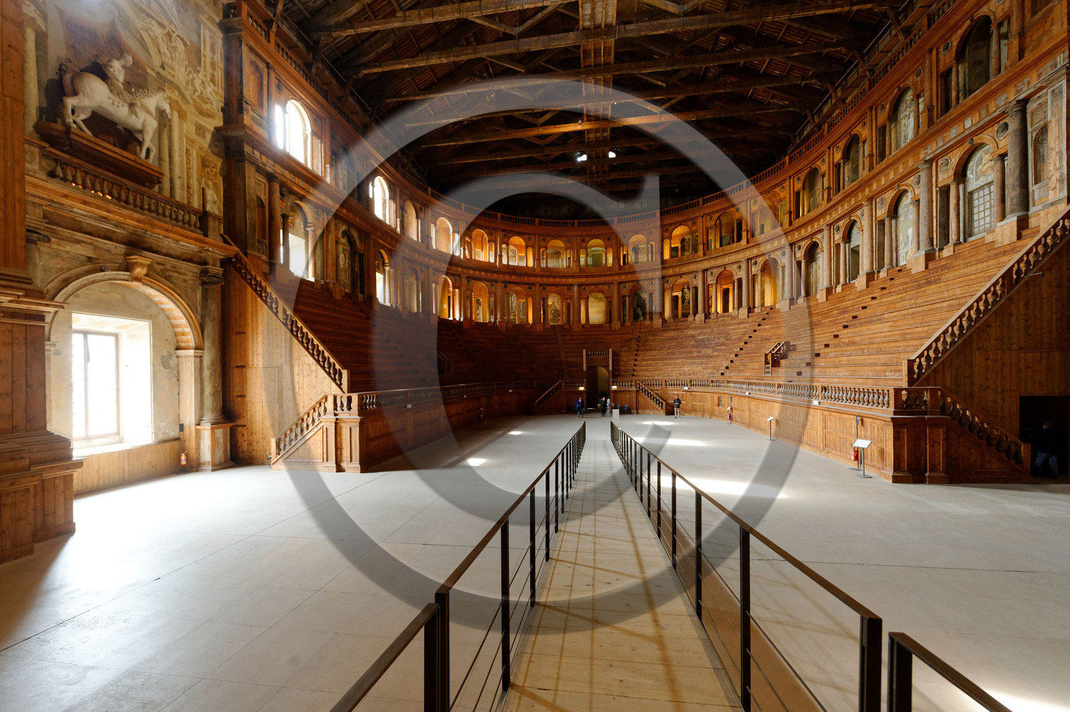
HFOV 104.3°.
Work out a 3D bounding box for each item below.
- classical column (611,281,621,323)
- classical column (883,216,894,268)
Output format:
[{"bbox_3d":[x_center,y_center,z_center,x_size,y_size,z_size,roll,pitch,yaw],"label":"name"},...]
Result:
[{"bbox_3d":[8.104,-5.351,41.338,0.600,3.900,0.600,-1,-1,20],"label":"classical column"},{"bbox_3d":[18.045,-5.814,21.200,0.460,2.620,0.460,0,-2,10],"label":"classical column"}]

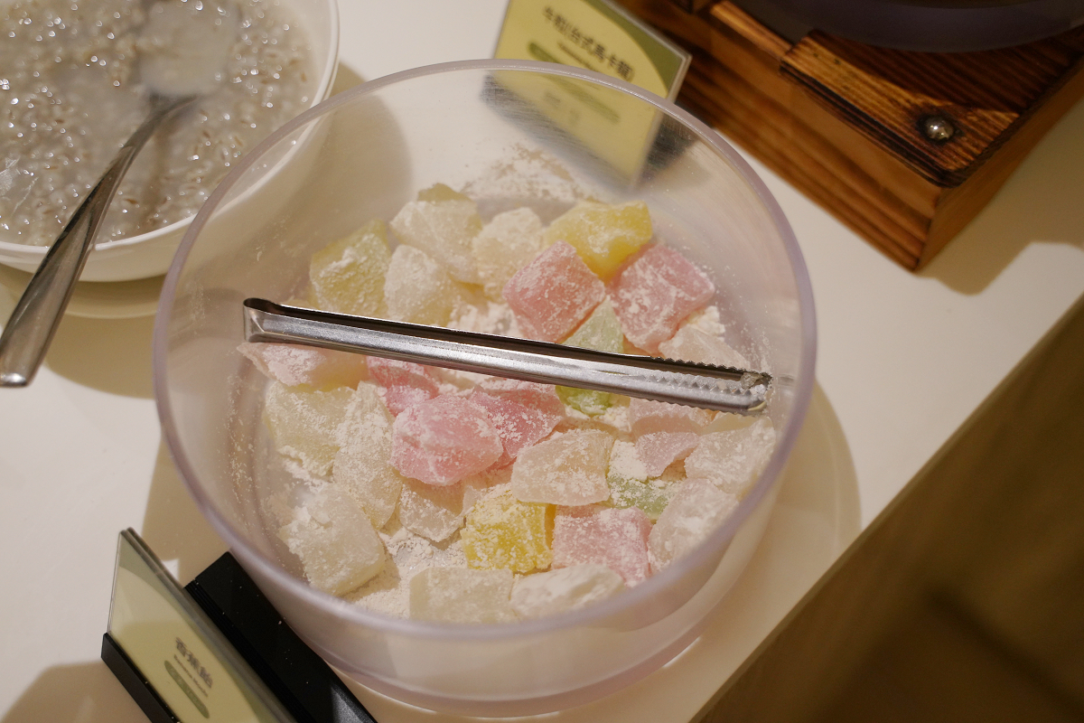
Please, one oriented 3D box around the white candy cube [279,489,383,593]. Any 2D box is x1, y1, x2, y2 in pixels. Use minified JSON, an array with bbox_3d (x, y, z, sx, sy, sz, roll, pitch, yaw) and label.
[{"bbox_3d":[-0.070,0.060,0.431,0.025,0.021,0.027,-39,66,-16],"label":"white candy cube"}]

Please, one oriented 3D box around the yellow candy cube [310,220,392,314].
[{"bbox_3d":[-0.070,-0.033,0.475,0.022,0.022,0.025,-25,78,-4],"label":"yellow candy cube"}]

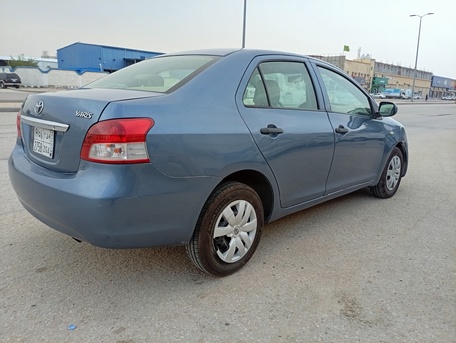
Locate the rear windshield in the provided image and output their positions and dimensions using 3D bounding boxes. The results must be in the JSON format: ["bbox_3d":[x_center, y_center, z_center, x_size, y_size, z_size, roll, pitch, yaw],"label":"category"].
[{"bbox_3d":[-0.598,-0.686,2.479,1.180,0.090,0.590,13,45,44],"label":"rear windshield"}]

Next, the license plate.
[{"bbox_3d":[-1.090,-0.174,2.101,0.335,0.155,0.020,13,9,44],"label":"license plate"}]

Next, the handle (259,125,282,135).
[{"bbox_3d":[0.281,-0.263,2.284,0.230,0.075,0.050,-11,17,-44],"label":"handle"}]

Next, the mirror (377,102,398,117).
[{"bbox_3d":[1.483,-0.568,3.300,0.130,0.130,0.200,-11,17,-44],"label":"mirror"}]

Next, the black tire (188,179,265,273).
[{"bbox_3d":[-0.005,0.365,2.294,0.594,0.594,0.185,-11,17,-44],"label":"black tire"}]

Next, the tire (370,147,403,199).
[{"bbox_3d":[1.804,0.009,4.057,0.594,0.594,0.185,-11,17,-44],"label":"tire"}]

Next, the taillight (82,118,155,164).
[{"bbox_3d":[-0.543,-0.158,1.728,0.250,0.210,0.300,-11,17,-44],"label":"taillight"}]

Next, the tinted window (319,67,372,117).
[{"bbox_3d":[1.050,-0.690,3.155,0.880,0.430,0.050,-11,1,-44],"label":"tinted window"}]

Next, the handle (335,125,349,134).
[{"bbox_3d":[0.939,-0.336,2.938,0.230,0.075,0.050,-11,17,-44],"label":"handle"}]

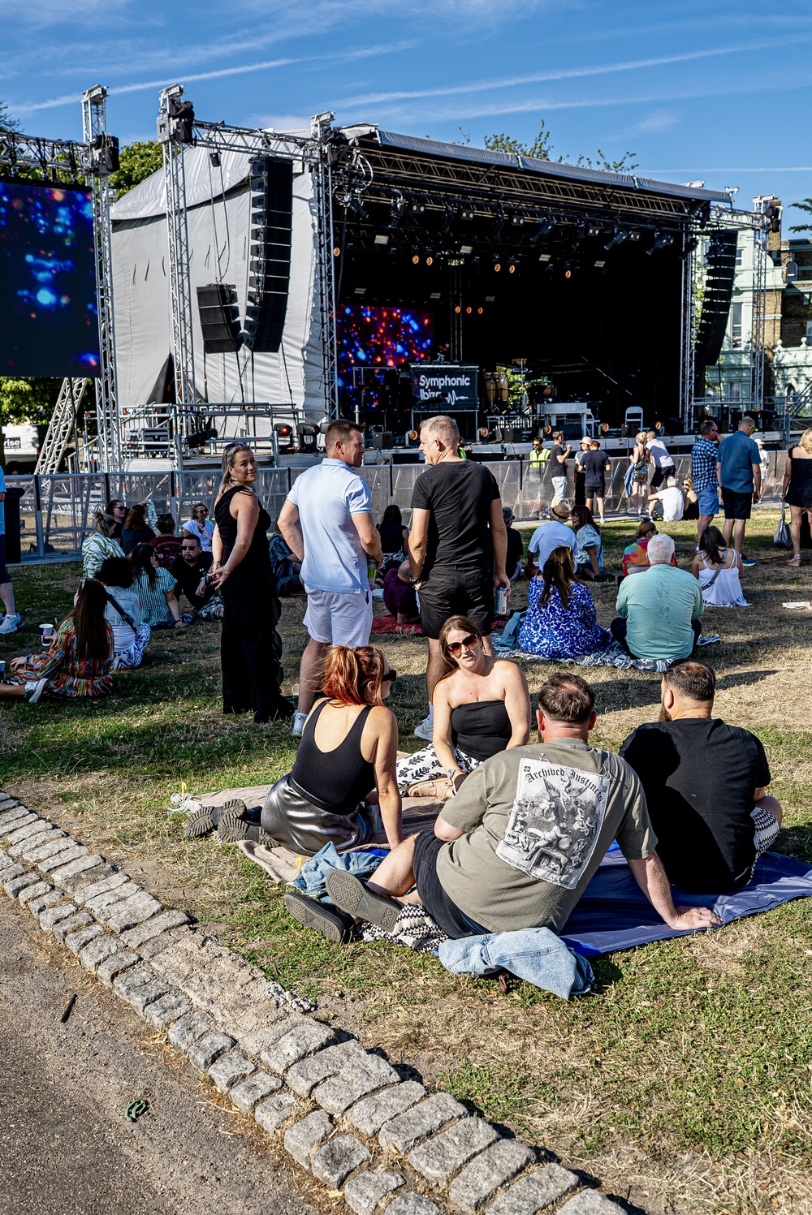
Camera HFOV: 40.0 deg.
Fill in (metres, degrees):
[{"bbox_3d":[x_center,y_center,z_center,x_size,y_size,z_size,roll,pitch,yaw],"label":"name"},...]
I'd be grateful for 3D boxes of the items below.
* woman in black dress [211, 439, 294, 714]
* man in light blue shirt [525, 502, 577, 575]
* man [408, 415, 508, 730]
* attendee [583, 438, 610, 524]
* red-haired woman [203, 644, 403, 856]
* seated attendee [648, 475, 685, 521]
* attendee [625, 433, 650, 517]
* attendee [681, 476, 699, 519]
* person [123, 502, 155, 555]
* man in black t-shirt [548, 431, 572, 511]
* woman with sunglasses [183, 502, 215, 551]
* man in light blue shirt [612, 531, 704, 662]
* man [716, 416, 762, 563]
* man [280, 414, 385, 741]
[{"bbox_3d":[-0.935,-0.154,6.650,0.400,1.670,0.440,-5,9,-25],"label":"woman in black dress"},{"bbox_3d":[1.720,-0.788,13.200,0.620,0.860,0.780,-2,8,-6],"label":"man in light blue shirt"},{"bbox_3d":[0.299,-0.168,6.150,0.530,1.760,0.380,-3,8,-13],"label":"man"},{"bbox_3d":[3.835,-2.510,22.400,0.540,1.660,0.420,-4,9,-17],"label":"attendee"},{"bbox_3d":[-0.468,0.542,4.822,0.760,0.860,0.740,5,11,35],"label":"red-haired woman"},{"bbox_3d":[4.962,-2.124,21.559,0.750,0.880,0.550,5,11,37],"label":"seated attendee"},{"bbox_3d":[4.843,-2.802,23.300,0.500,1.700,0.420,-5,9,-27],"label":"attendee"},{"bbox_3d":[5.498,-2.127,21.674,0.500,0.830,0.700,-9,11,-40],"label":"attendee"},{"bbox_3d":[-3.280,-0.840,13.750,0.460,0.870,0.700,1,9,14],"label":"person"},{"bbox_3d":[3.091,-2.651,22.400,0.420,1.800,0.500,-5,9,-25],"label":"man in black t-shirt"},{"bbox_3d":[-2.674,-0.917,14.600,0.520,0.840,0.700,-5,9,-23],"label":"woman with sunglasses"},{"bbox_3d":[1.900,-0.100,8.450,0.670,0.910,0.750,-1,8,1],"label":"man in light blue shirt"},{"bbox_3d":[4.250,-1.466,14.098,0.540,1.850,0.380,1,9,14],"label":"man"},{"bbox_3d":[-0.436,-0.183,6.400,0.570,1.780,0.400,3,9,28],"label":"man"}]

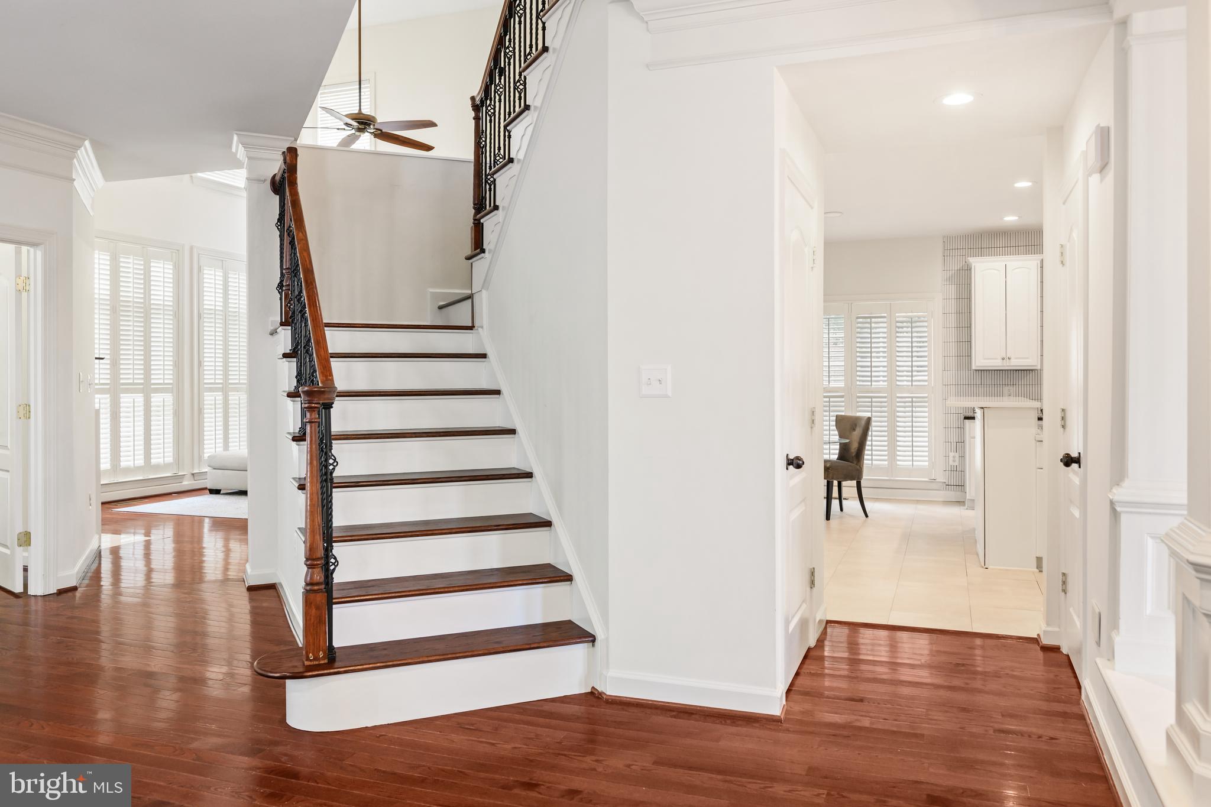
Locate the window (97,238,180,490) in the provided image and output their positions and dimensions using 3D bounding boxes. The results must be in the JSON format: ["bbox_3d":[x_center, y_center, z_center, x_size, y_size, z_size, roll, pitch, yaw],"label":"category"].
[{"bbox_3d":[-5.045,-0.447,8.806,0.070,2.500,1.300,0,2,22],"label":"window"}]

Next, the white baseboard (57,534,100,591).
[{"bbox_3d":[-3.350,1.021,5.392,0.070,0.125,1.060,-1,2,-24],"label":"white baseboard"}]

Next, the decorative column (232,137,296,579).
[{"bbox_3d":[-2.050,-0.241,5.065,0.340,2.650,0.420,-1,2,-23],"label":"decorative column"}]

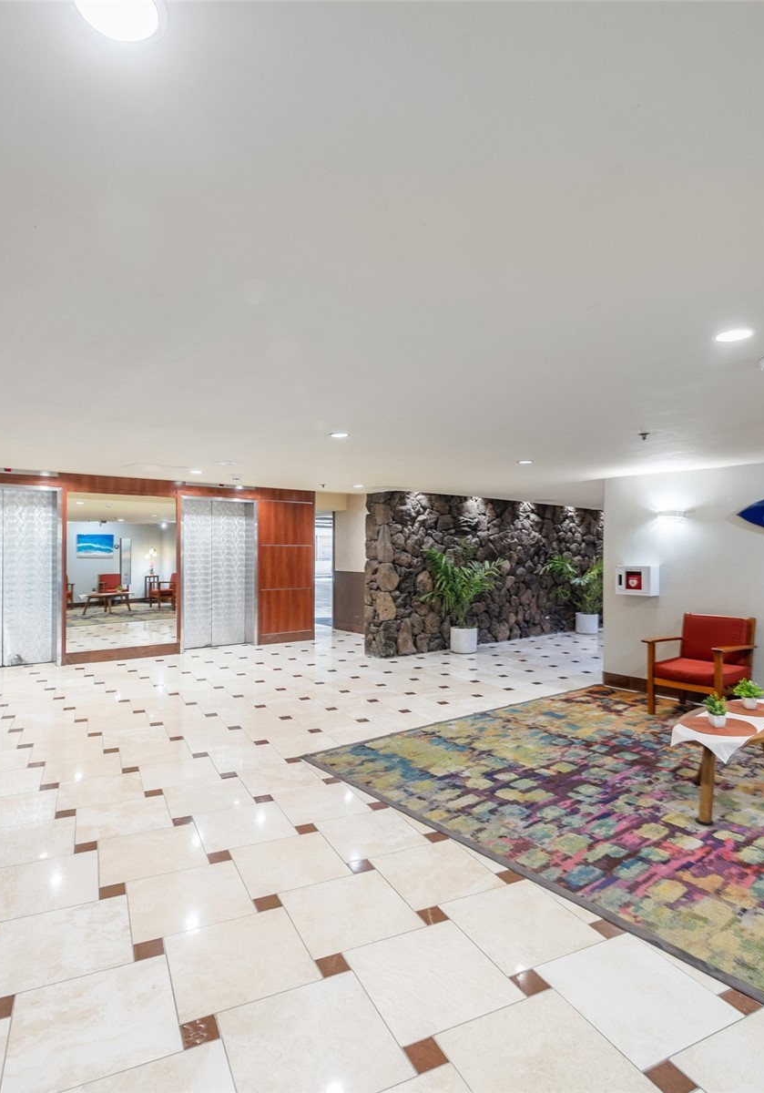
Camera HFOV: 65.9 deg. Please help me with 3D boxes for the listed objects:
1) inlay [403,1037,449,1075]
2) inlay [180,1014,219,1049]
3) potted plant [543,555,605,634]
[{"bbox_3d":[0.127,1.450,1.677,0.100,0.010,0.100,0,0,-25],"label":"inlay"},{"bbox_3d":[-0.546,1.463,1.771,0.100,0.010,0.100,0,0,-24],"label":"inlay"},{"bbox_3d":[3.475,0.822,10.146,1.200,1.400,1.100,1,0,-38],"label":"potted plant"}]

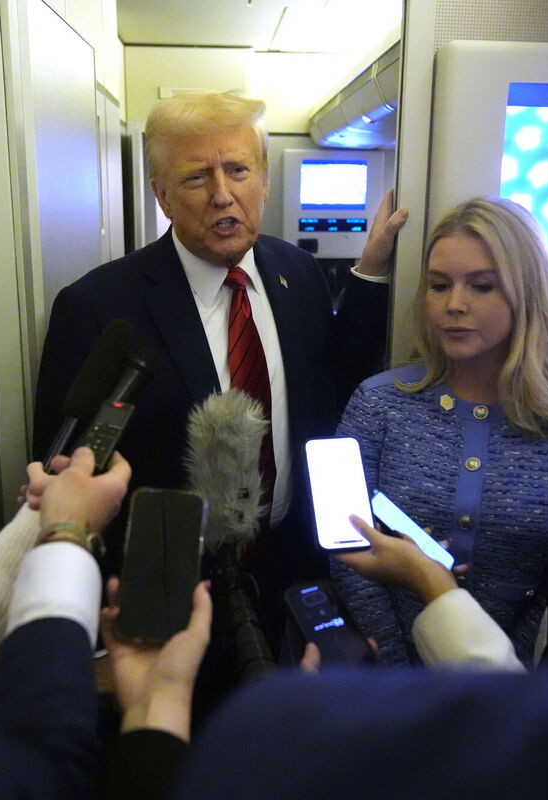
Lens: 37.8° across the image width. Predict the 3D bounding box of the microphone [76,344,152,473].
[{"bbox_3d":[-0.184,0.008,0.980,0.045,0.038,0.209,8,53,5],"label":"microphone"}]

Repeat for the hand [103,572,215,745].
[{"bbox_3d":[-0.102,0.229,0.710,0.100,0.165,0.080,3,-30,1],"label":"hand"}]

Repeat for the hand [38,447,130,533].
[{"bbox_3d":[-0.213,0.101,0.900,0.098,0.075,0.118,4,41,4],"label":"hand"}]

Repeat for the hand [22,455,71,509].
[{"bbox_3d":[-0.265,0.099,0.950,0.075,0.070,0.095,6,42,6],"label":"hand"}]

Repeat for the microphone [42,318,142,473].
[{"bbox_3d":[-0.241,-0.007,1.030,0.045,0.045,0.267,12,53,7],"label":"microphone"}]

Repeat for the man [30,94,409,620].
[{"bbox_3d":[-0.090,0.418,1.570,0.660,1.910,0.420,-2,14,-10],"label":"man"}]

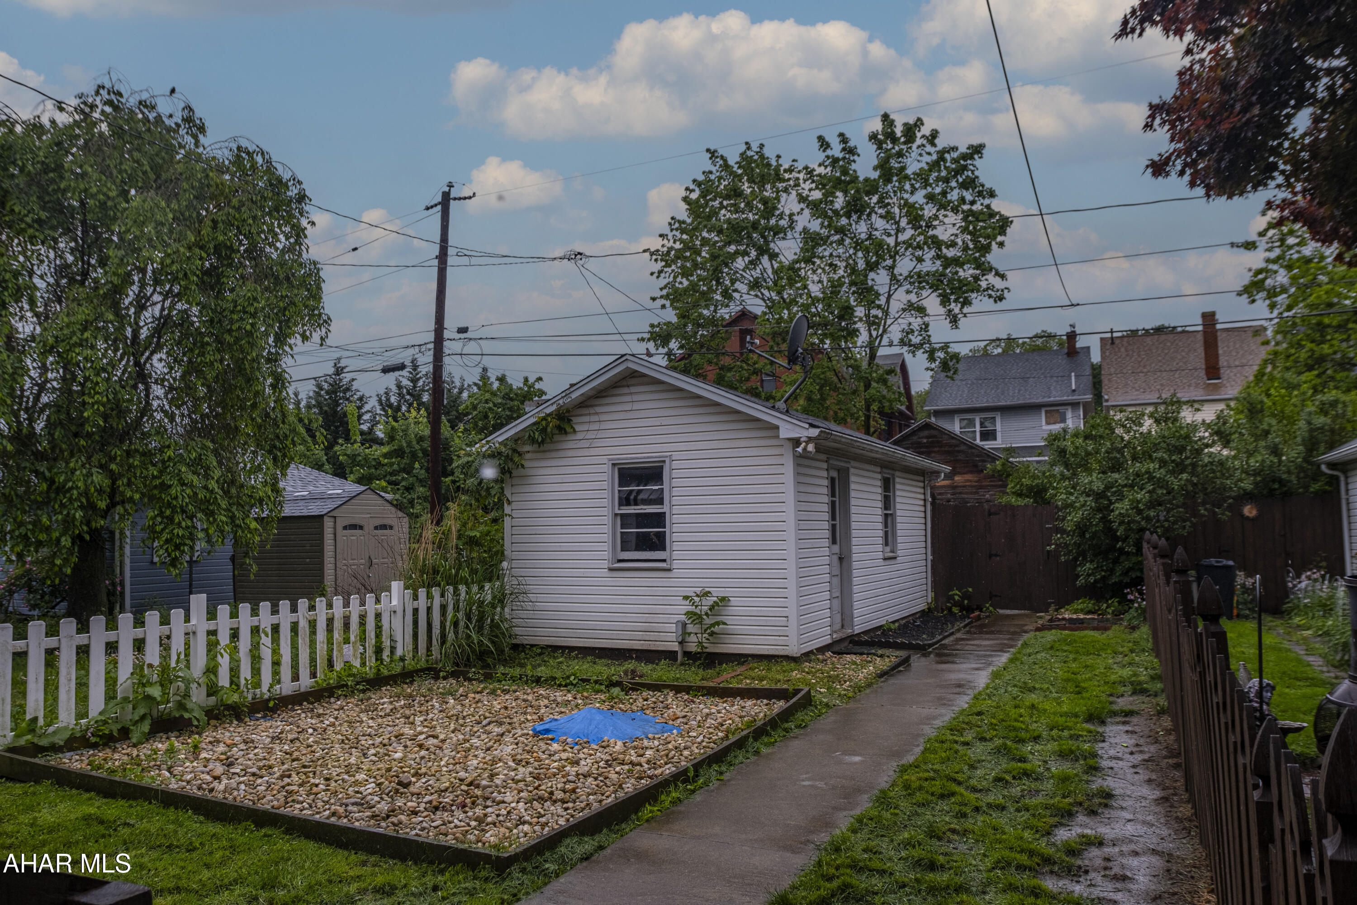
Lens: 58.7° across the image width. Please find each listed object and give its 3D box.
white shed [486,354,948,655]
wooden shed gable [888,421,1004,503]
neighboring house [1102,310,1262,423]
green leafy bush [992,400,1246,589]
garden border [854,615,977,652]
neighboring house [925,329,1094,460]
[{"bbox_3d":[1.100,0.872,17.513,4.284,3.439,8.615,-2,-4,21],"label":"white shed"},{"bbox_3d":[5.998,1.252,26.698,4.300,3.558,5.000,-2,-4,22],"label":"wooden shed gable"},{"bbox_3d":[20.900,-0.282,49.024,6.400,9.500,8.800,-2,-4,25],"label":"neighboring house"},{"bbox_3d":[6.979,0.941,19.198,3.700,3.400,3.400,-2,-4,21],"label":"green leafy bush"},{"bbox_3d":[3.466,2.478,17.032,0.970,0.130,5.200,-2,-4,21],"label":"garden border"},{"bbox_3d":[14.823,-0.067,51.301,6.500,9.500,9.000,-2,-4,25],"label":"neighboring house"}]

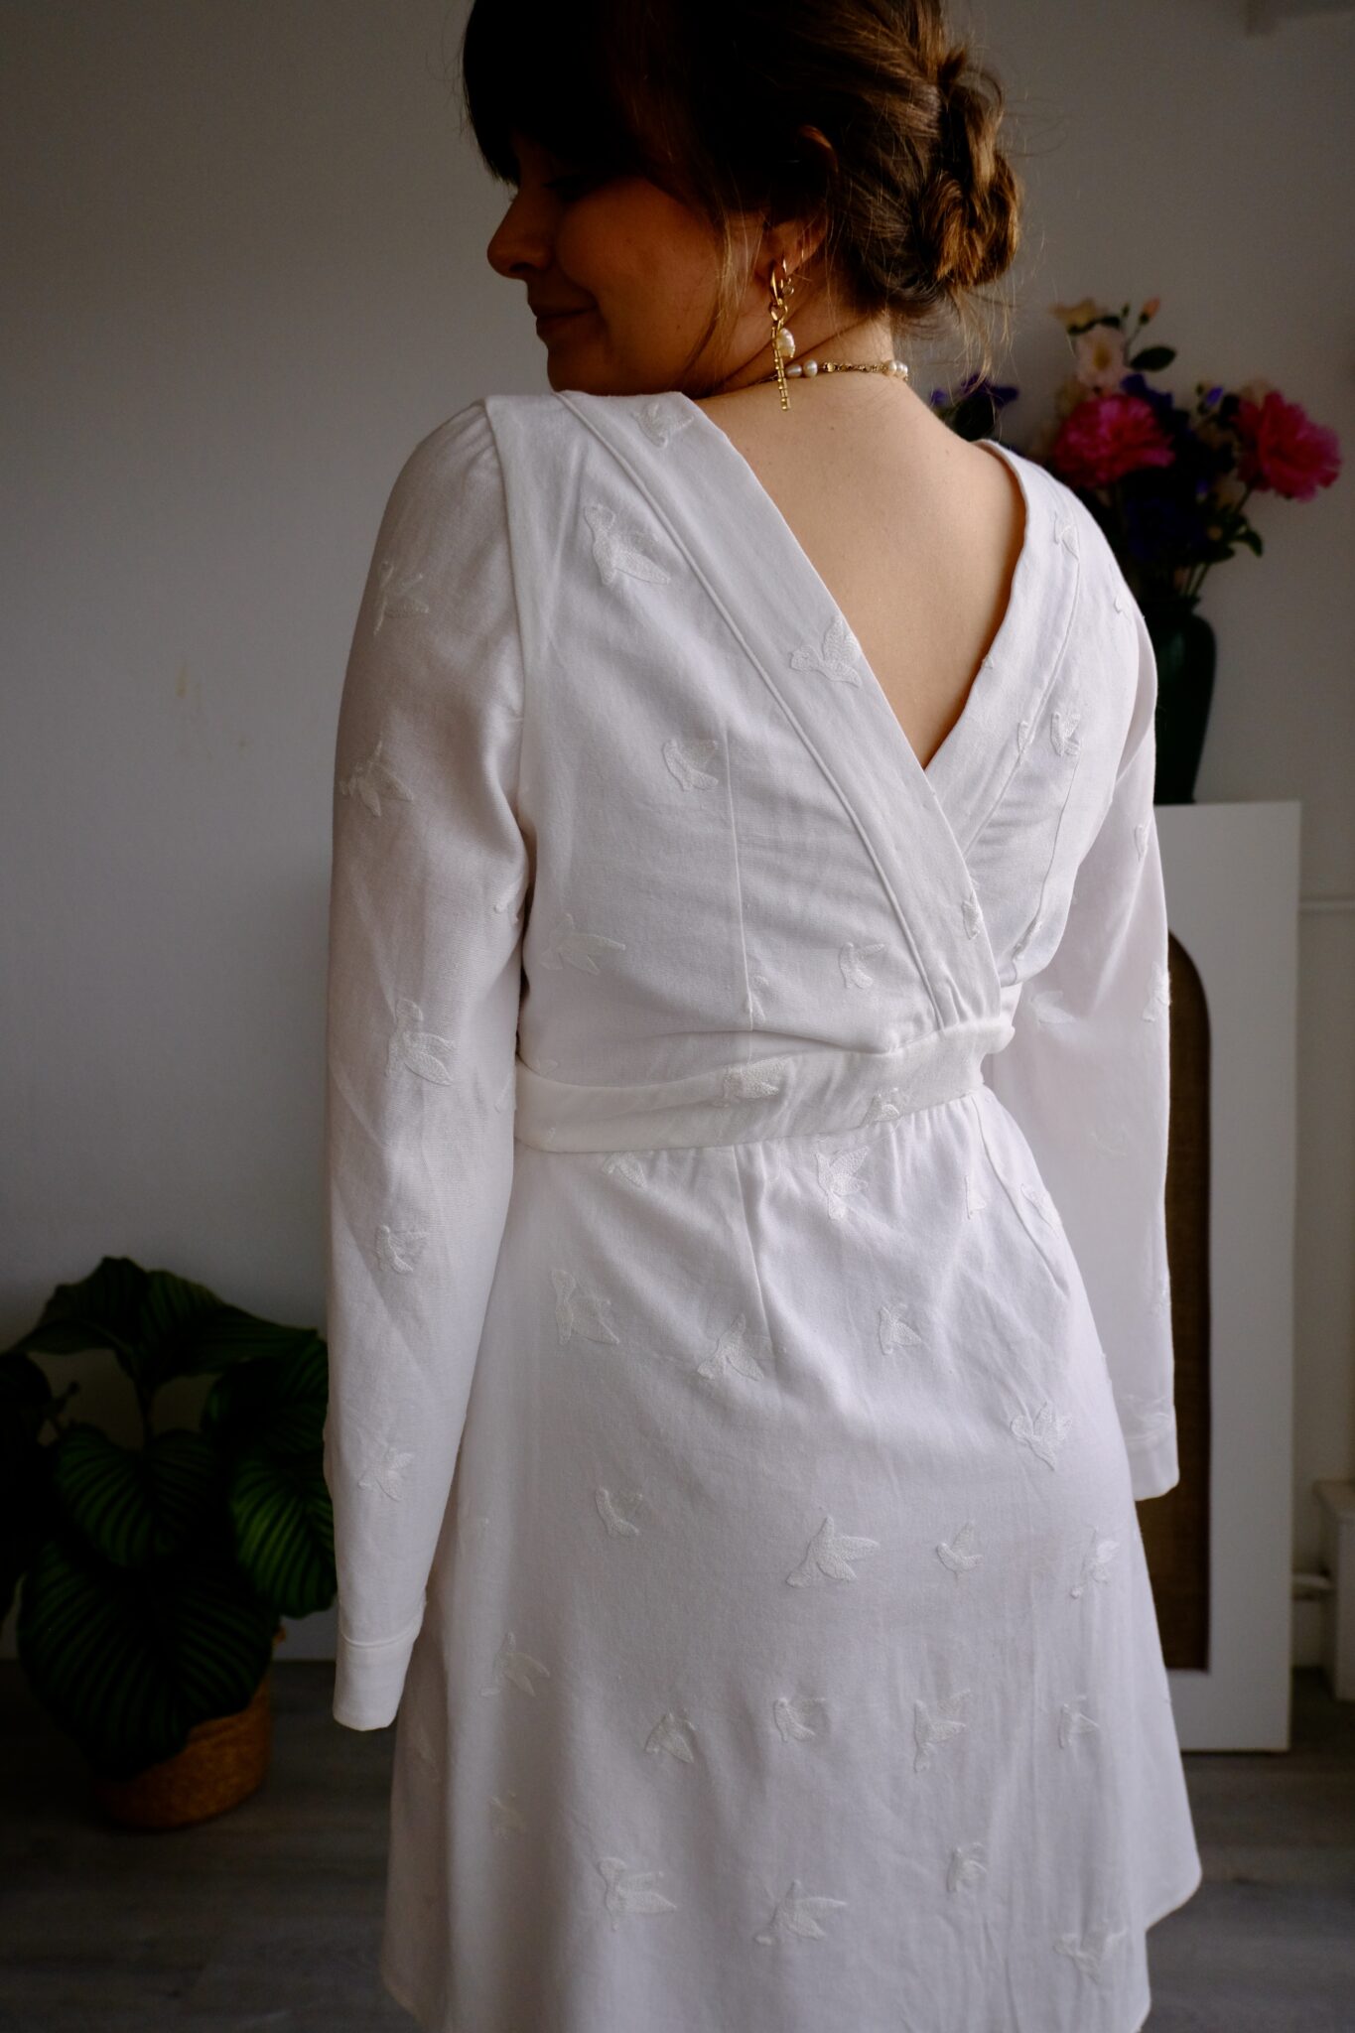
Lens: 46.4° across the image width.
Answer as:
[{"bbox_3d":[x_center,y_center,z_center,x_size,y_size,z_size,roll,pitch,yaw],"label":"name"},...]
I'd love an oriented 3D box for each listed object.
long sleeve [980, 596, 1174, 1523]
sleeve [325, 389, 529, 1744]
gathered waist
[{"bbox_3d":[0.243,0.012,0.945,0.105,0.570,0.140,-2,4,-33],"label":"long sleeve"},{"bbox_3d":[-0.115,0.022,0.725,0.105,0.590,0.130,-2,4,-33],"label":"sleeve"},{"bbox_3d":[0.041,0.034,0.845,0.290,0.068,0.220,-2,4,-33],"label":"gathered waist"}]

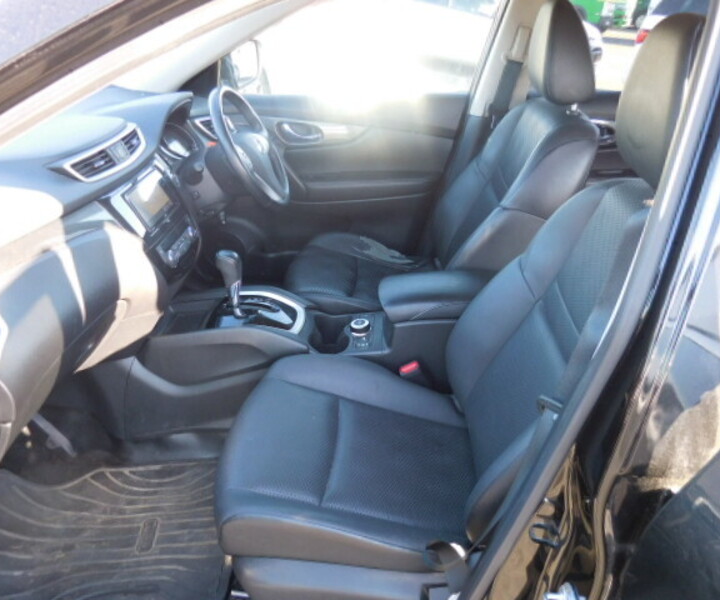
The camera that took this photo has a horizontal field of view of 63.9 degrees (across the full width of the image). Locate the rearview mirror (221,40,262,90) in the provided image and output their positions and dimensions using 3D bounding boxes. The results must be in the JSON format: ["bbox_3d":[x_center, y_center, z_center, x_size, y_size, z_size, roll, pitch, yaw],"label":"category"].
[{"bbox_3d":[-0.446,-0.852,2.097,0.131,0.172,0.232,6,30,10],"label":"rearview mirror"}]

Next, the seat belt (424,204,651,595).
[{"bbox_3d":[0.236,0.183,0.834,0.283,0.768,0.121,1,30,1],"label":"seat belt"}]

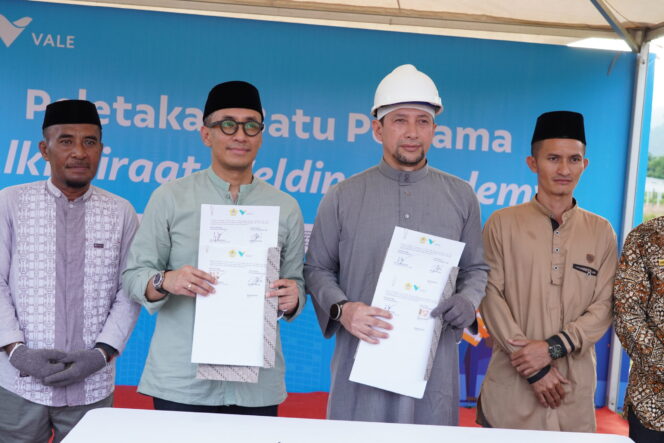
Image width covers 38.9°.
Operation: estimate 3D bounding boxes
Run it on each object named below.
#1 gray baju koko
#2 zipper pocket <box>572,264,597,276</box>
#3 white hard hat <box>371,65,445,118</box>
[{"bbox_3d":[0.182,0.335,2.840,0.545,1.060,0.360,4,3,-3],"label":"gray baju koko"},{"bbox_3d":[0.785,0.151,2.920,0.090,0.024,0.012,15,-6,-11],"label":"zipper pocket"},{"bbox_3d":[0.225,-0.389,2.840,0.216,0.160,0.280,2,-5,-9],"label":"white hard hat"}]

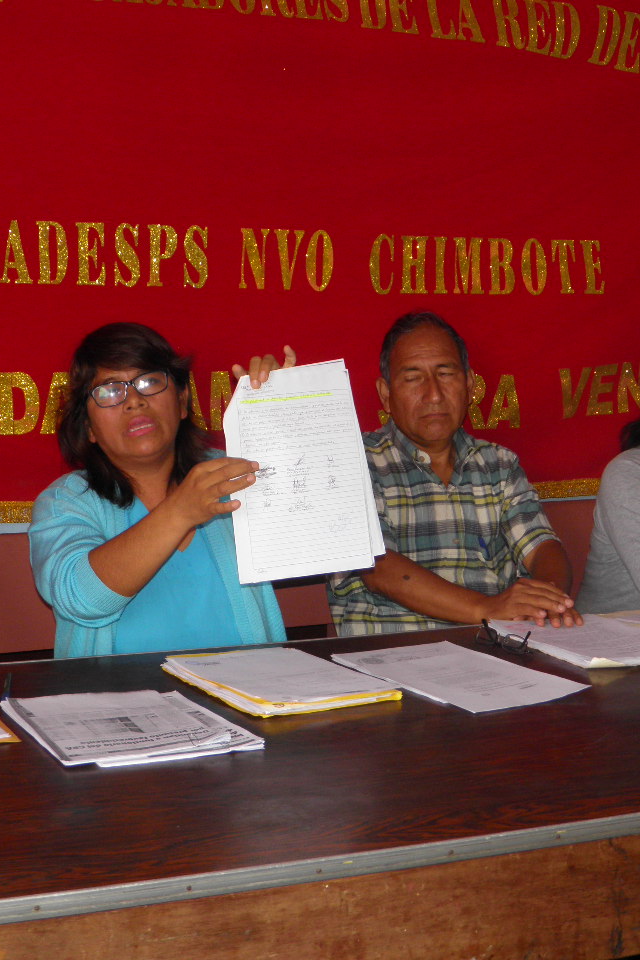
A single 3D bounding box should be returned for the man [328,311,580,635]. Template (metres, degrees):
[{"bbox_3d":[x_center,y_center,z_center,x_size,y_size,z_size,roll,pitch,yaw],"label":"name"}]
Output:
[{"bbox_3d":[0.225,0.345,2.770,0.520,1.260,0.720,-1,8,-18],"label":"man"}]

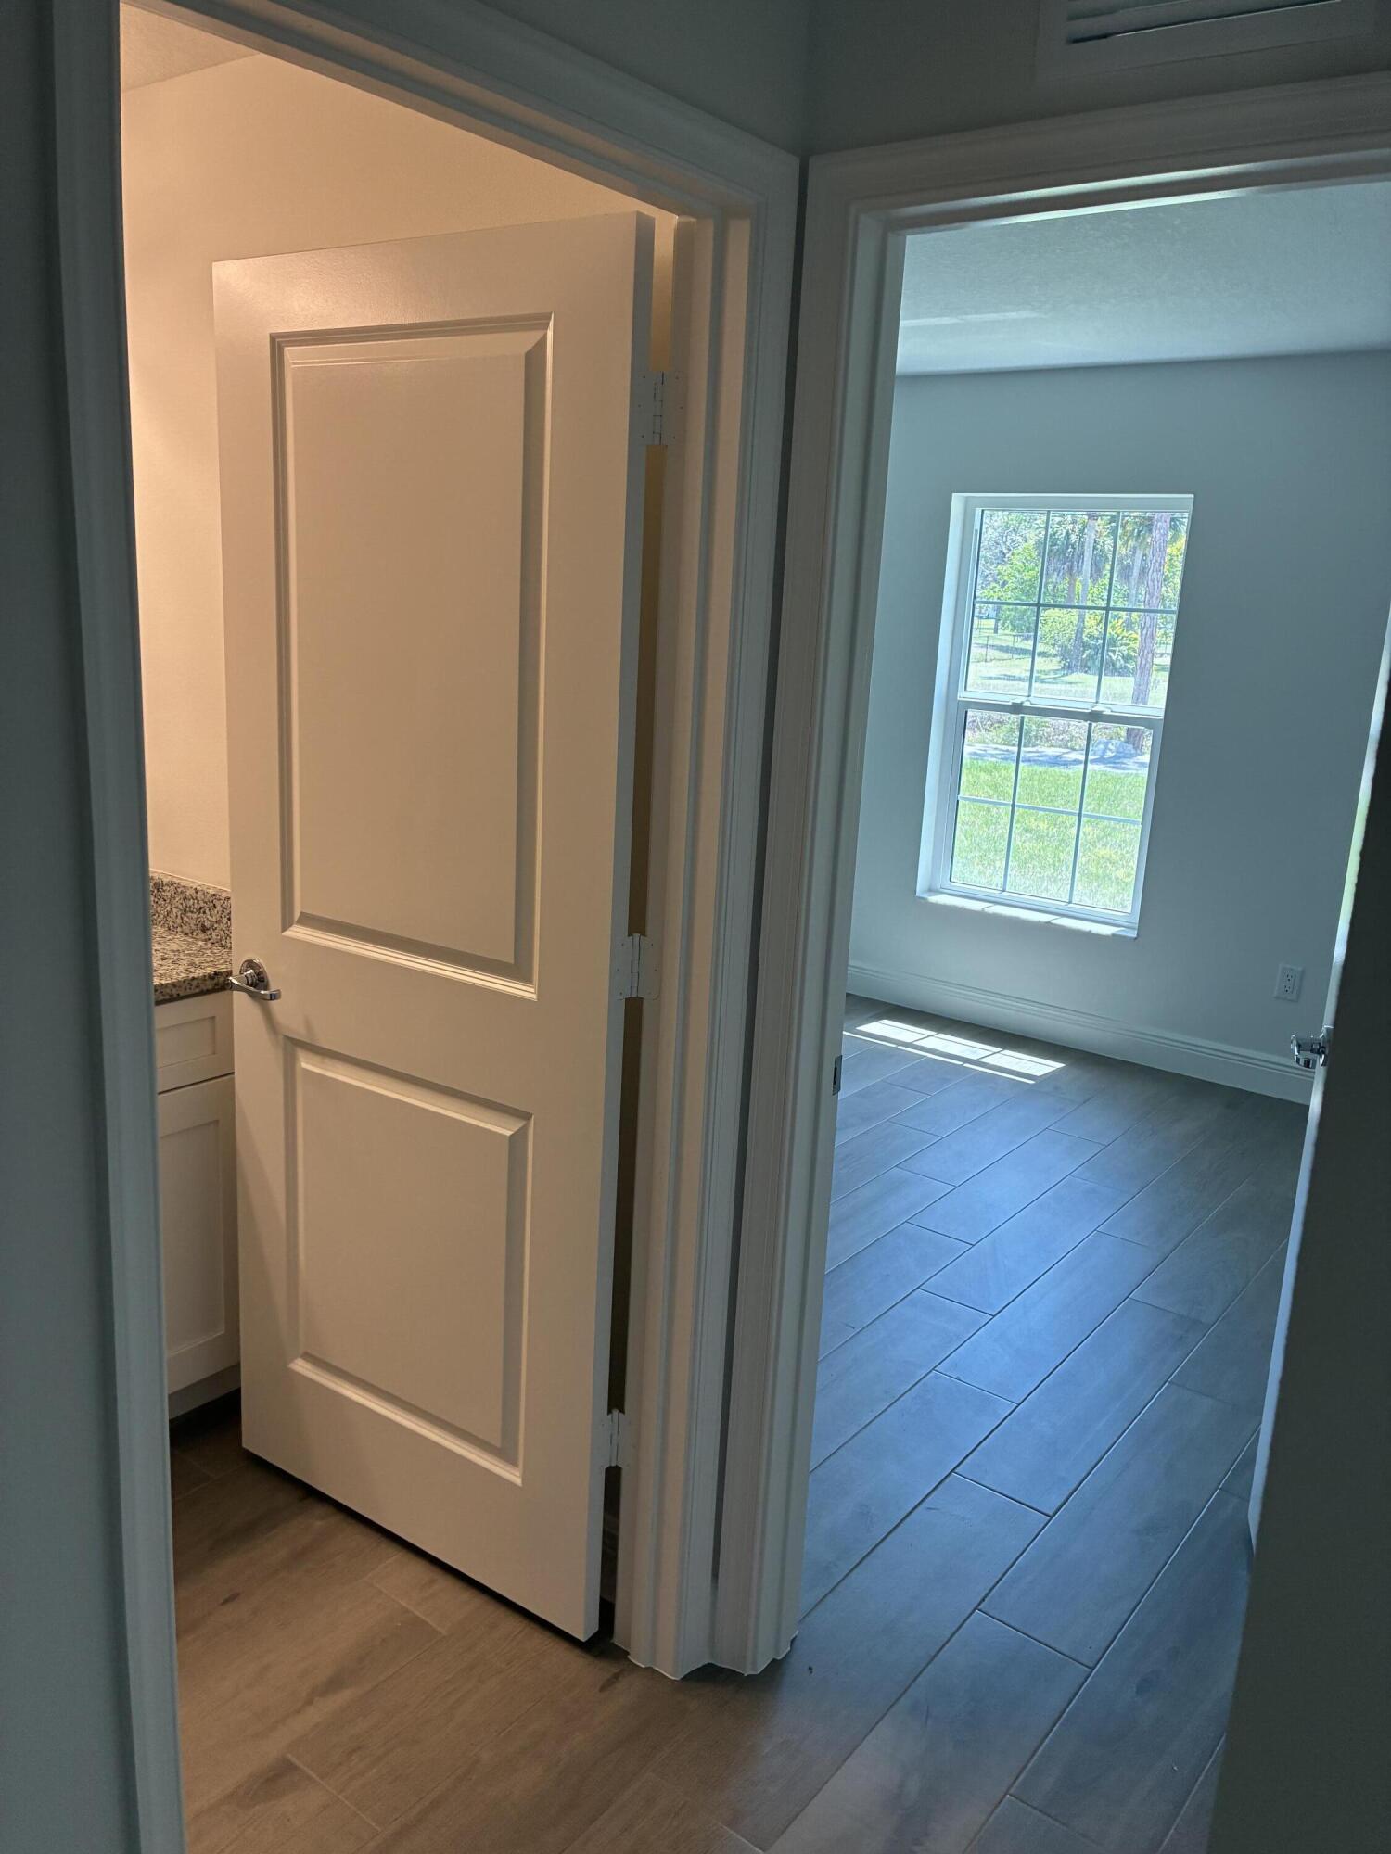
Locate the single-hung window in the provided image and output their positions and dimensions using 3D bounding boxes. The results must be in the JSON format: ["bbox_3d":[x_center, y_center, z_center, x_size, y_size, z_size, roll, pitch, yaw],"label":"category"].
[{"bbox_3d":[1.313,-0.798,5.173,0.905,1.530,0.100,13,17,36],"label":"single-hung window"}]

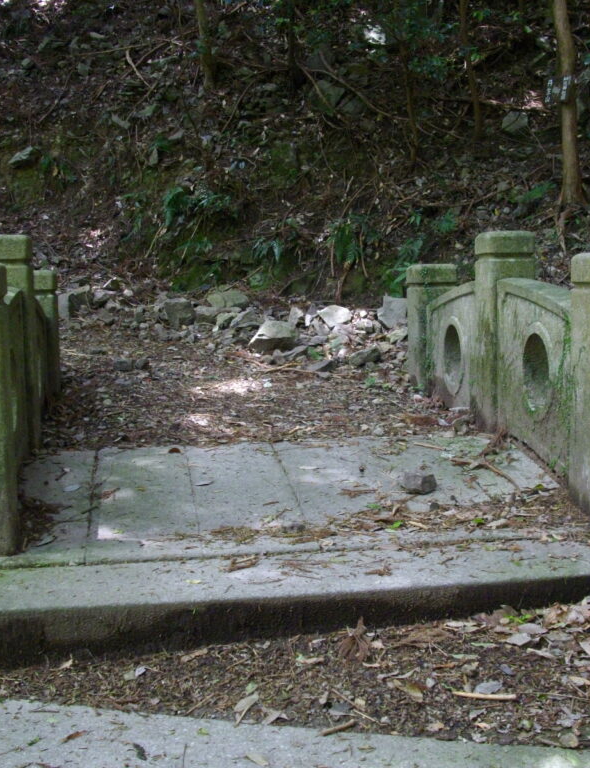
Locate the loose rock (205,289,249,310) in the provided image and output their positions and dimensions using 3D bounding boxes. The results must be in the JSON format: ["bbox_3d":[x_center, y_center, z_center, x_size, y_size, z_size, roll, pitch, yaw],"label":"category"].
[{"bbox_3d":[-0.472,-0.591,7.650,0.300,0.160,0.220,-1,7,0],"label":"loose rock"}]

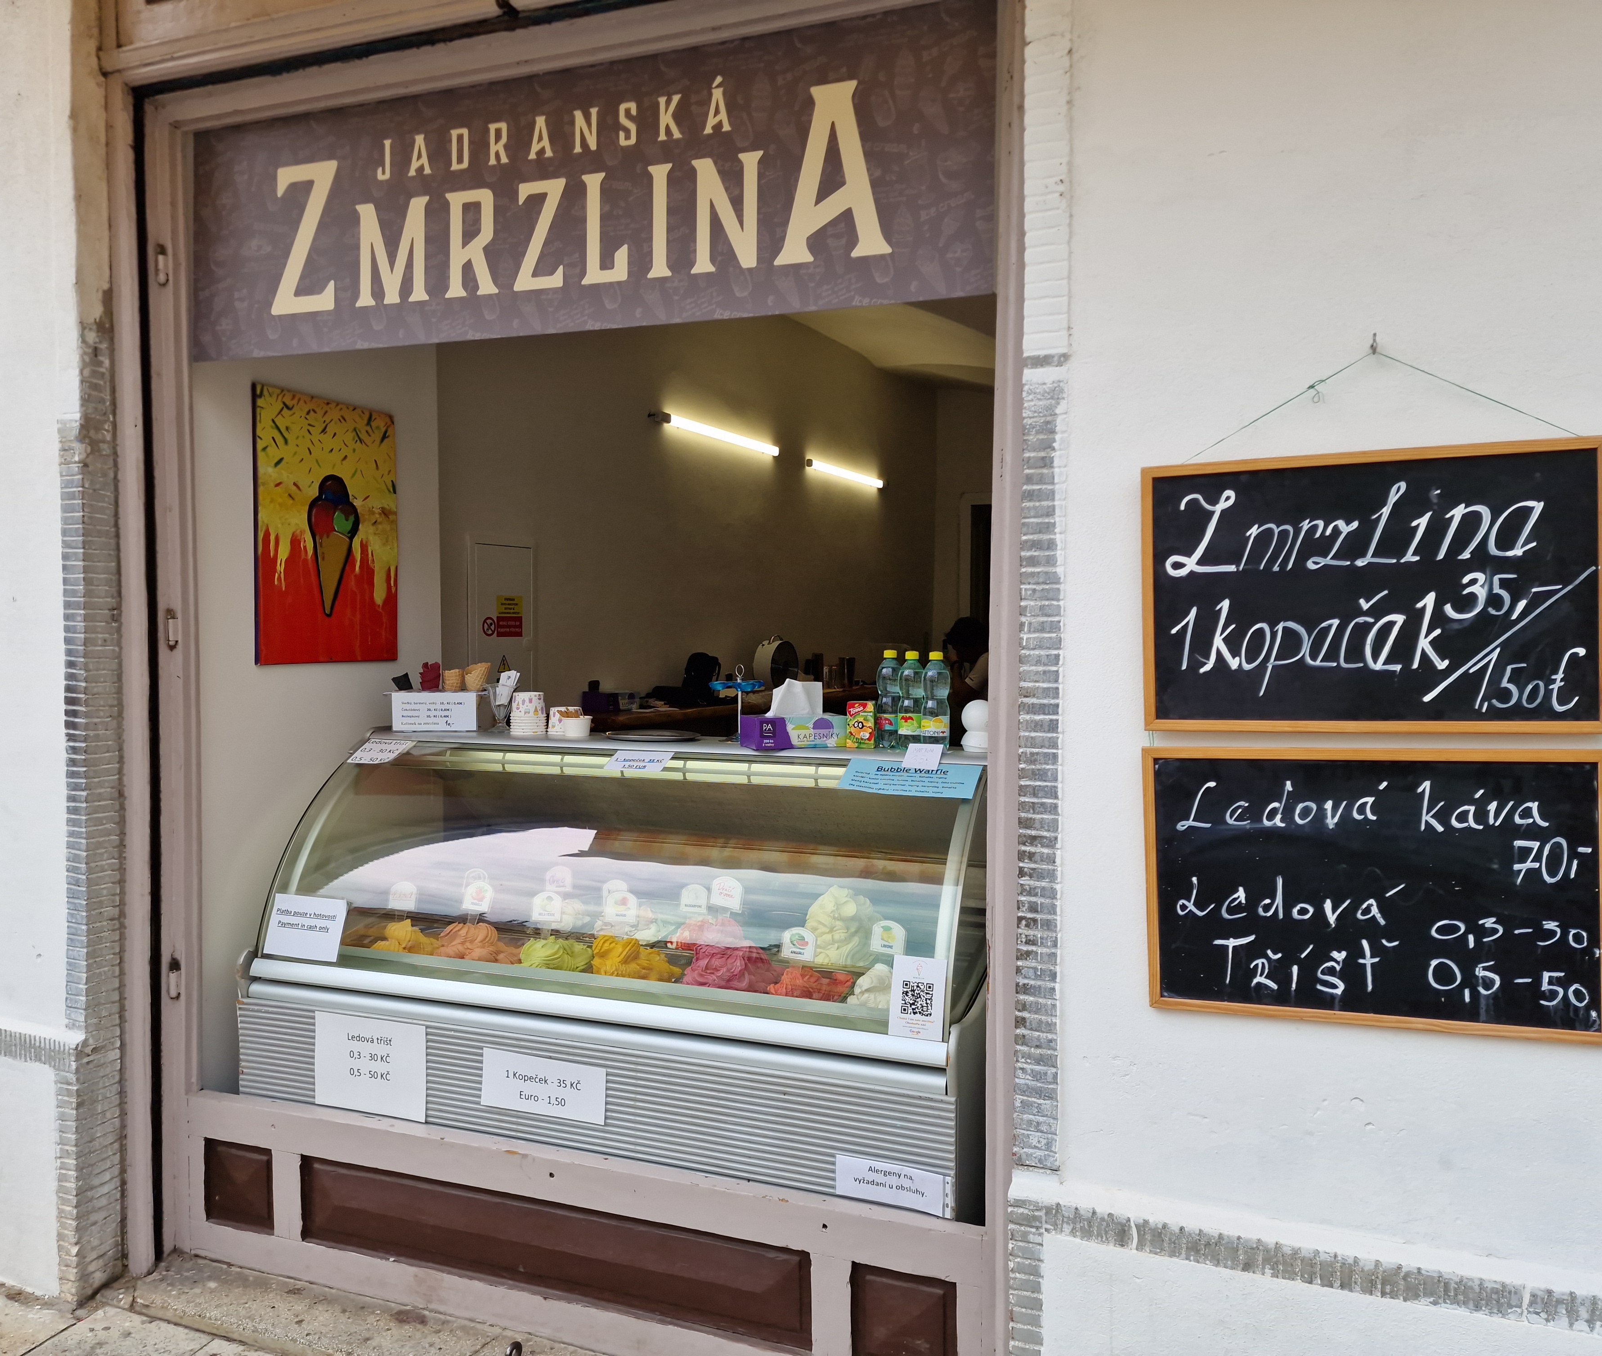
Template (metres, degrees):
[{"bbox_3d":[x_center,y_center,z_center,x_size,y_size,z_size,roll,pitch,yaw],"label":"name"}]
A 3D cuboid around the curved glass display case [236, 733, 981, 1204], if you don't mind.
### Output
[{"bbox_3d":[-0.380,0.735,2.853,1.690,1.182,0.840,1,2,20],"label":"curved glass display case"}]

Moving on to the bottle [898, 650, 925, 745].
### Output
[{"bbox_3d":[0.249,0.052,2.703,0.065,0.223,0.065,1,2,20],"label":"bottle"}]

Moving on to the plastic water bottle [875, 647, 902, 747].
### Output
[{"bbox_3d":[0.203,0.050,2.719,0.065,0.223,0.065,1,2,20],"label":"plastic water bottle"}]

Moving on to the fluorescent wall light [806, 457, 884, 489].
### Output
[{"bbox_3d":[0.306,-1.341,7.937,0.070,0.058,1.303,1,3,25],"label":"fluorescent wall light"}]

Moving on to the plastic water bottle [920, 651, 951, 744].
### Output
[{"bbox_3d":[0.302,0.054,2.683,0.065,0.223,0.065,1,2,20],"label":"plastic water bottle"}]

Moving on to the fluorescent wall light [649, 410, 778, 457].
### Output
[{"bbox_3d":[-0.416,-1.296,6.421,0.070,0.058,1.323,1,3,25],"label":"fluorescent wall light"}]

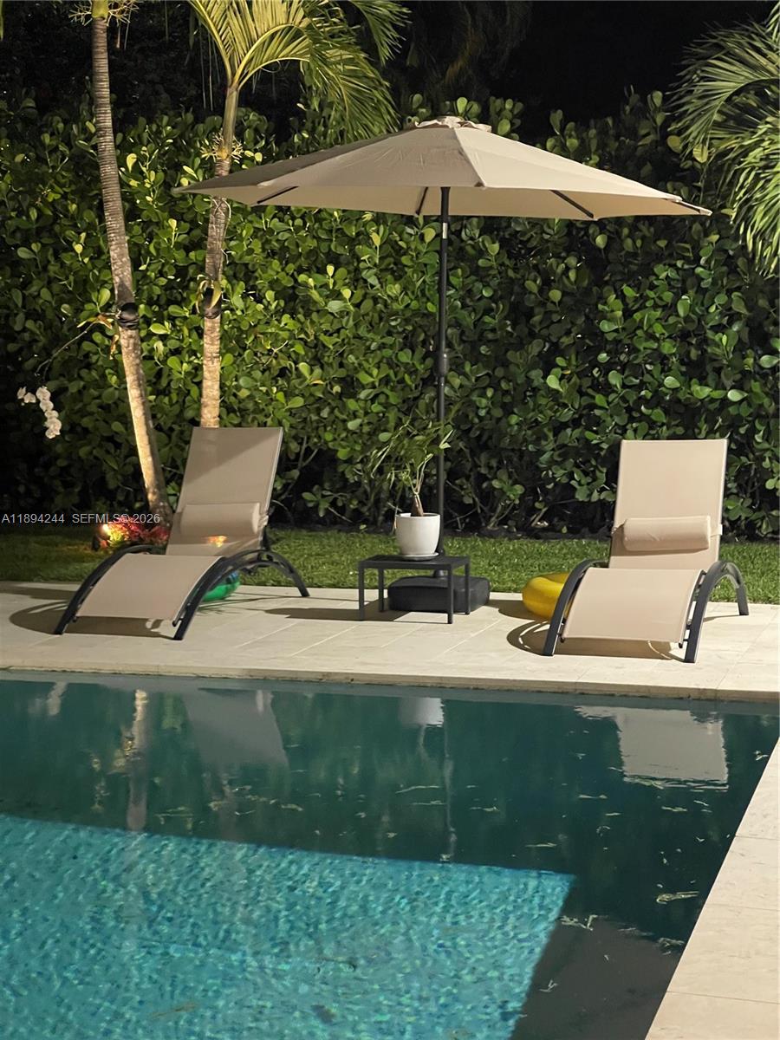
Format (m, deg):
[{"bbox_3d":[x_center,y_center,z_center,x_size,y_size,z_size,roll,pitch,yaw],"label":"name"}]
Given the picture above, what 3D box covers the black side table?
[{"bbox_3d":[0.120,0.328,9.095,0.448,0.271,0.338,1,6,16],"label":"black side table"}]

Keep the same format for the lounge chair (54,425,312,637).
[{"bbox_3d":[-0.965,0.019,9.236,0.639,0.875,1.600,1,6,19],"label":"lounge chair"}]

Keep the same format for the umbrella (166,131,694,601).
[{"bbox_3d":[0.264,-0.794,9.620,2.588,2.412,2.588,0,5,0],"label":"umbrella"}]

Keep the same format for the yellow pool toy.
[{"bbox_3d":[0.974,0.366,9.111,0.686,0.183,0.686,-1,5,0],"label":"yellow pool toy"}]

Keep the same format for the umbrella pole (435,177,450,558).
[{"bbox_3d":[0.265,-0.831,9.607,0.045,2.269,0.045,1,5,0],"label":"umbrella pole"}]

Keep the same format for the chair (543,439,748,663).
[{"bbox_3d":[1.161,0.091,8.531,0.639,0.830,1.556,1,6,18],"label":"chair"}]

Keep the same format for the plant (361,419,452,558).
[{"bbox_3d":[0.084,-0.146,9.119,0.425,0.654,0.406,-1,5,0],"label":"plant"}]

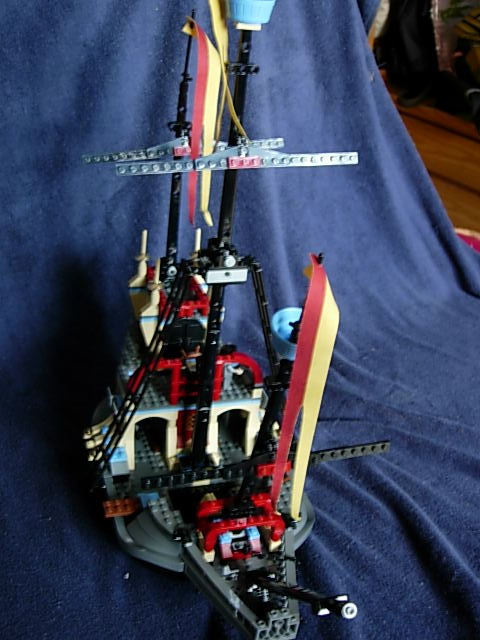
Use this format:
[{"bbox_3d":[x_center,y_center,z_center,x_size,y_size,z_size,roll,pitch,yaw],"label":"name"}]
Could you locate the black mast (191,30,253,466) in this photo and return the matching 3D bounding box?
[{"bbox_3d":[-0.017,-0.033,0.617,0.015,0.383,0.015,-3,28,-19],"label":"black mast"}]

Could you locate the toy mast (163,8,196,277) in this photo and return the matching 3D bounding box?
[{"bbox_3d":[-0.056,-0.151,0.702,0.014,0.251,0.014,-2,28,-20],"label":"toy mast"}]

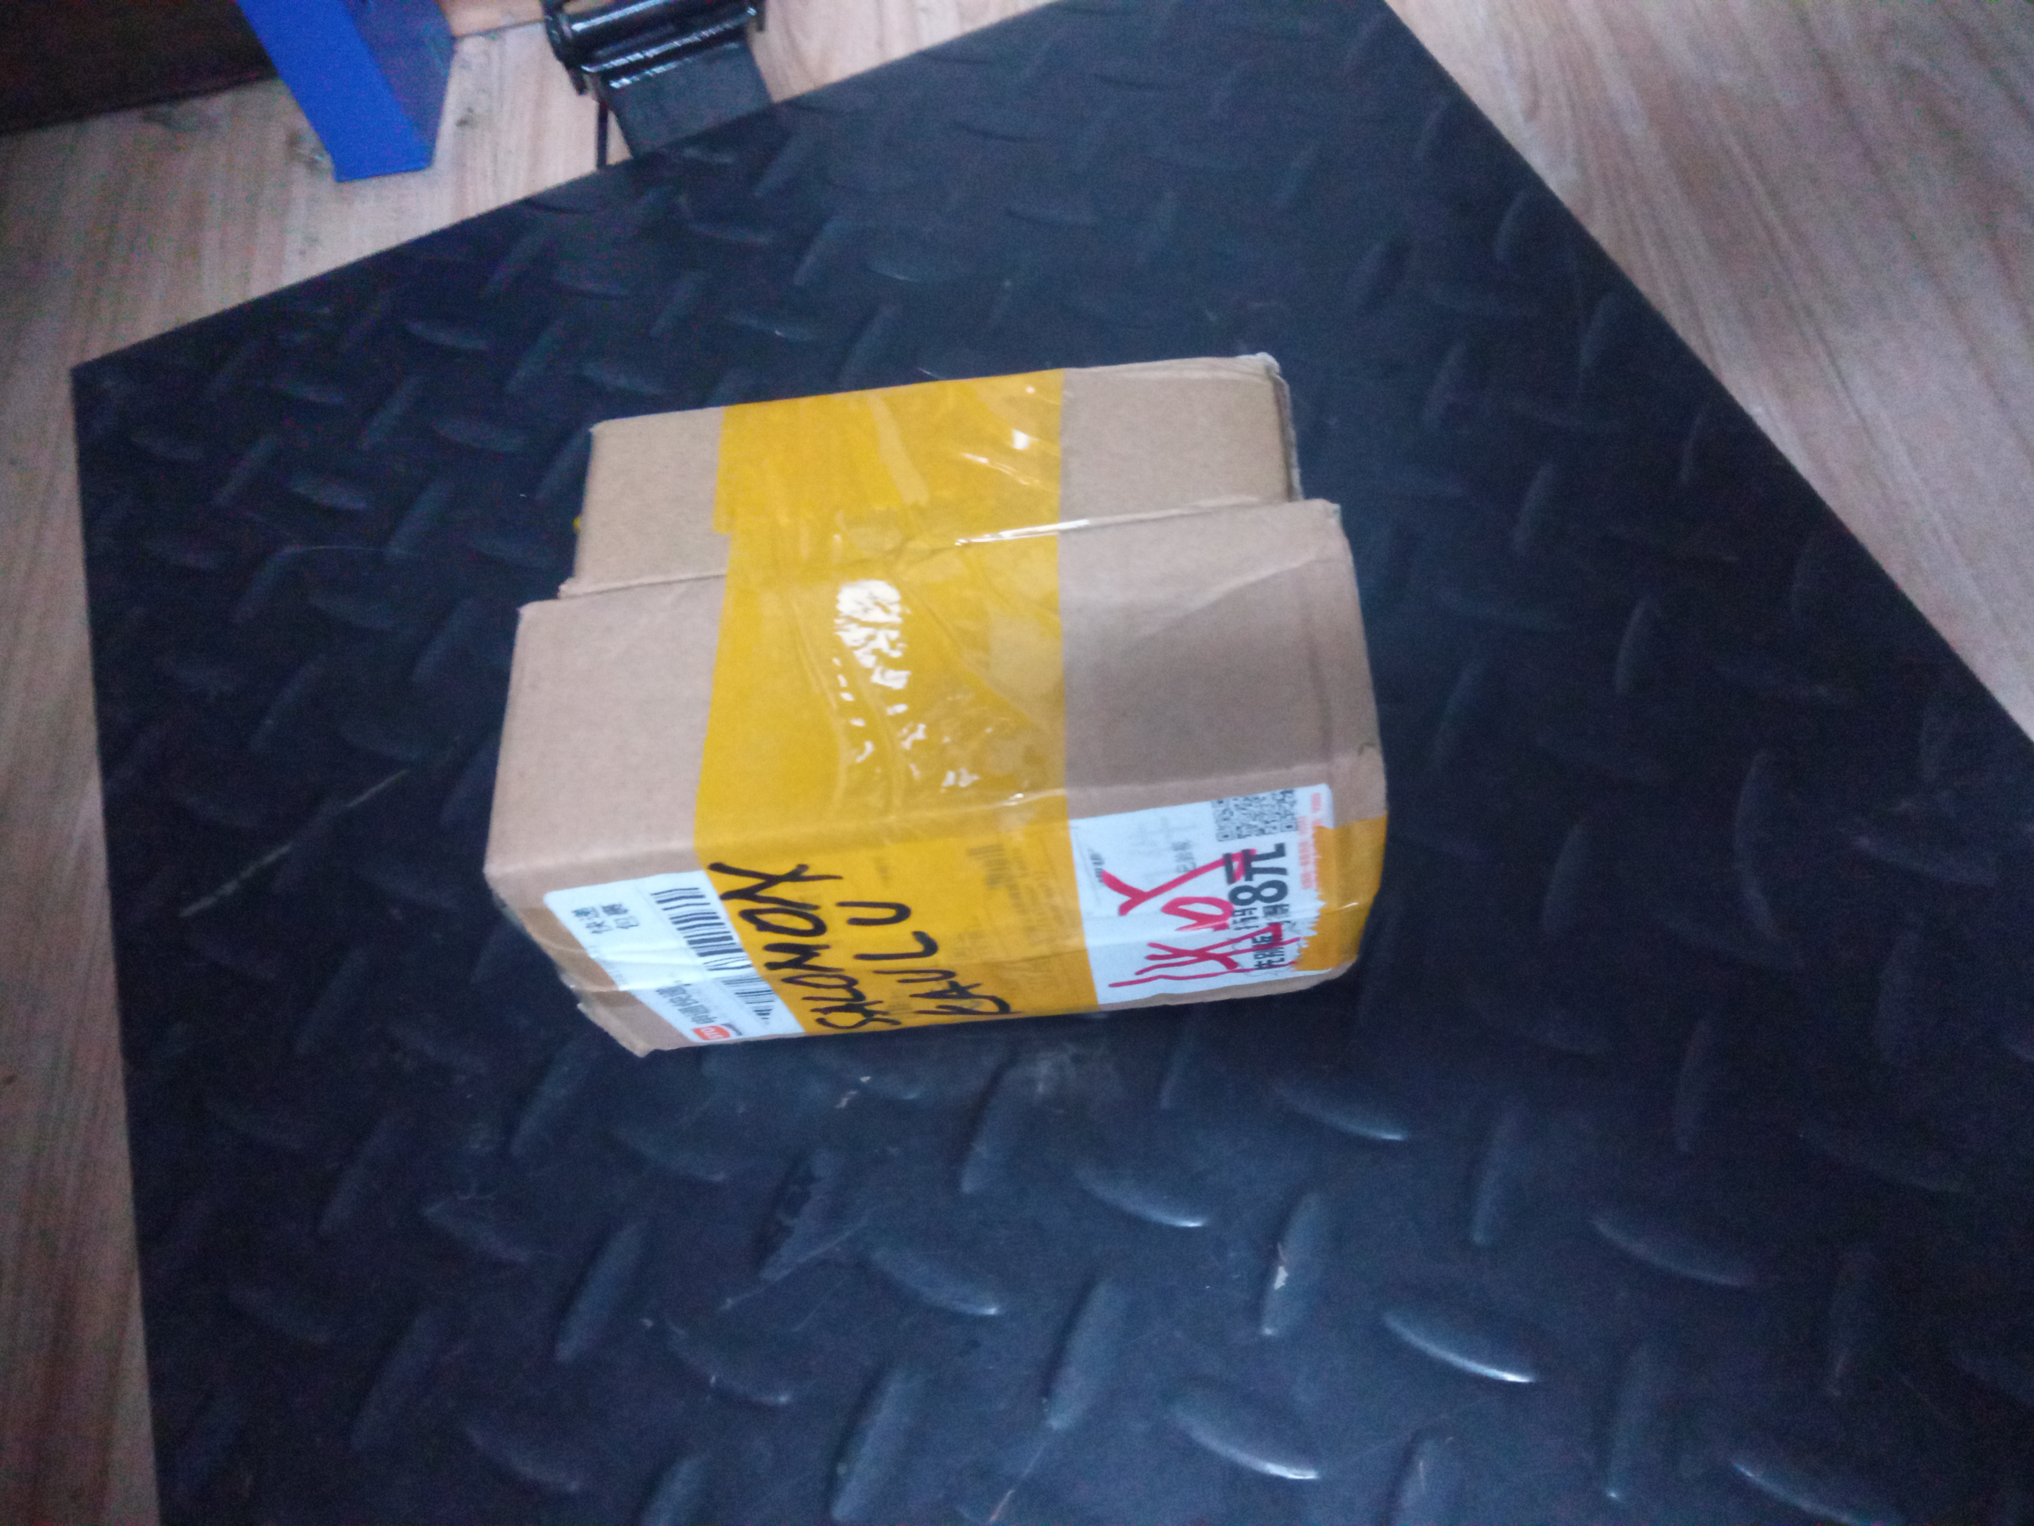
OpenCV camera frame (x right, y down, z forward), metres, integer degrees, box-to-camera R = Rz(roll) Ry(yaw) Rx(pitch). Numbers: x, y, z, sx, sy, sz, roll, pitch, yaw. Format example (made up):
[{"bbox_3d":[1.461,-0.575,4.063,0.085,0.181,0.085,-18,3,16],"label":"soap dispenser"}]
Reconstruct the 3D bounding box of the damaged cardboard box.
[{"bbox_3d":[-0.013,-0.011,0.335,0.150,0.087,0.098,-6,58,2],"label":"damaged cardboard box"}]

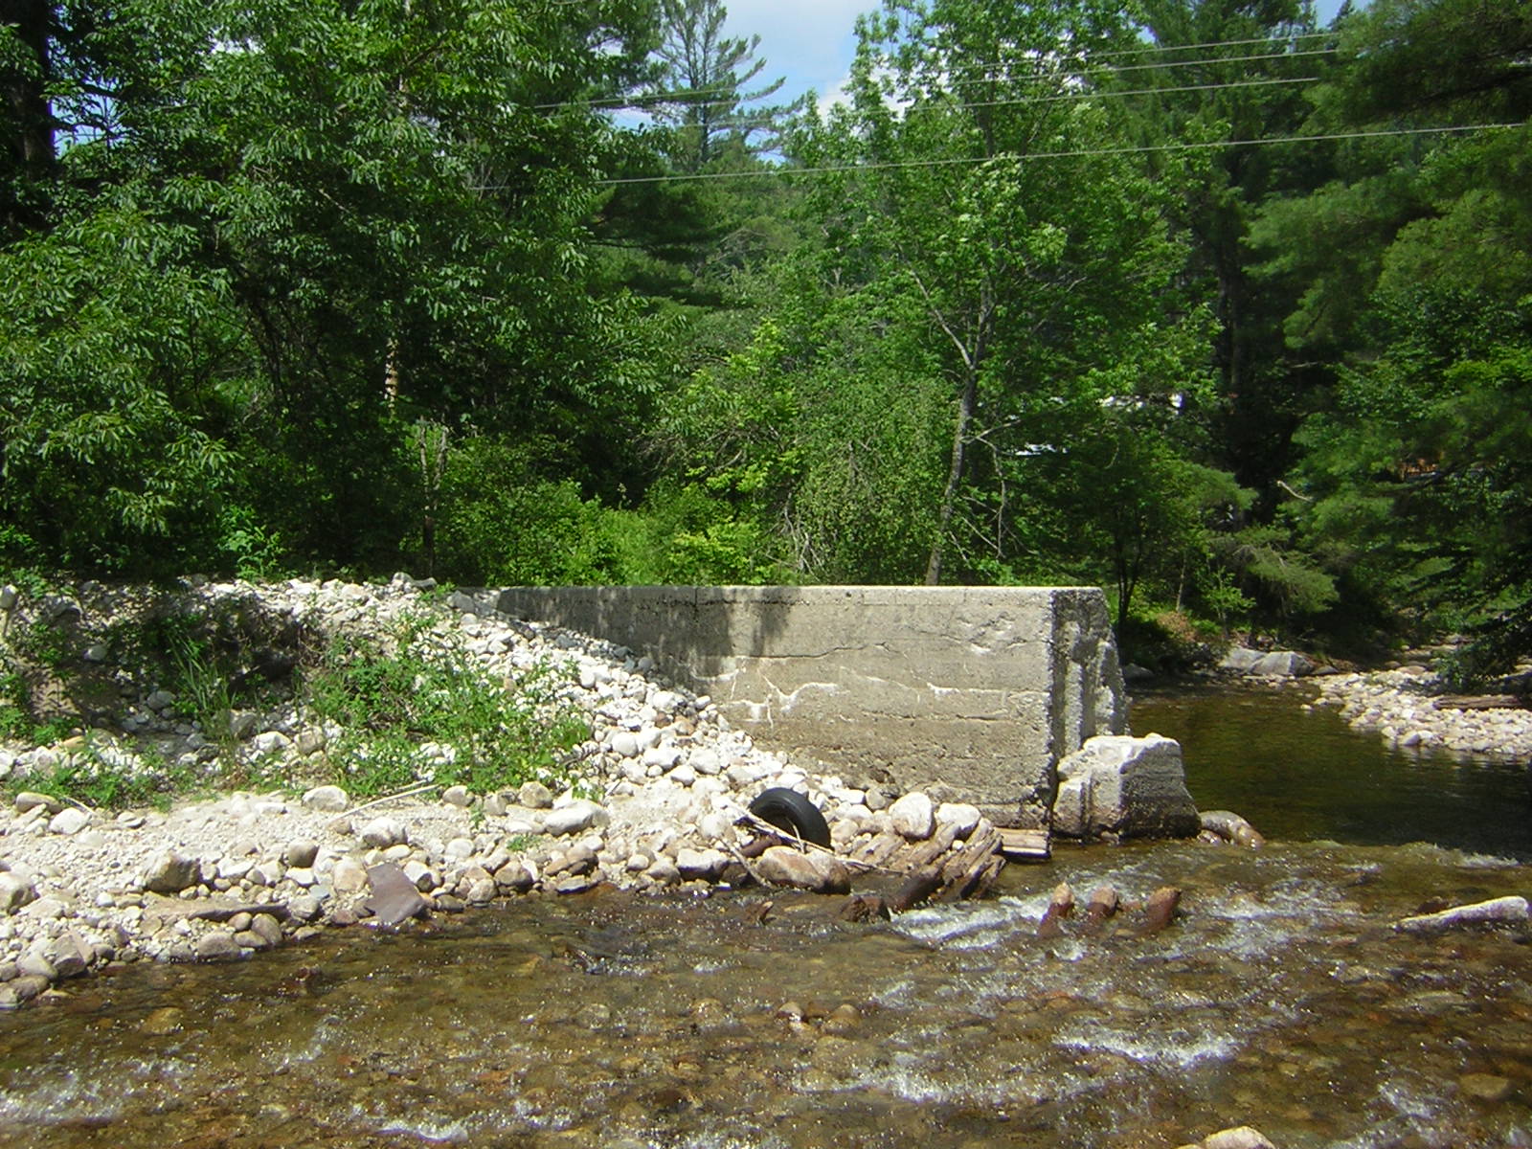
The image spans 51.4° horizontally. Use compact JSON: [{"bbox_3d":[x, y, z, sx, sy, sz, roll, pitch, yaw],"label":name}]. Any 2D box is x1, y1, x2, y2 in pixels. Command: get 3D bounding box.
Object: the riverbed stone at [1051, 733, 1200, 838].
[{"bbox_3d":[2.690,1.550,11.850,0.810,0.700,0.780,0,0,-27],"label":"riverbed stone"}]

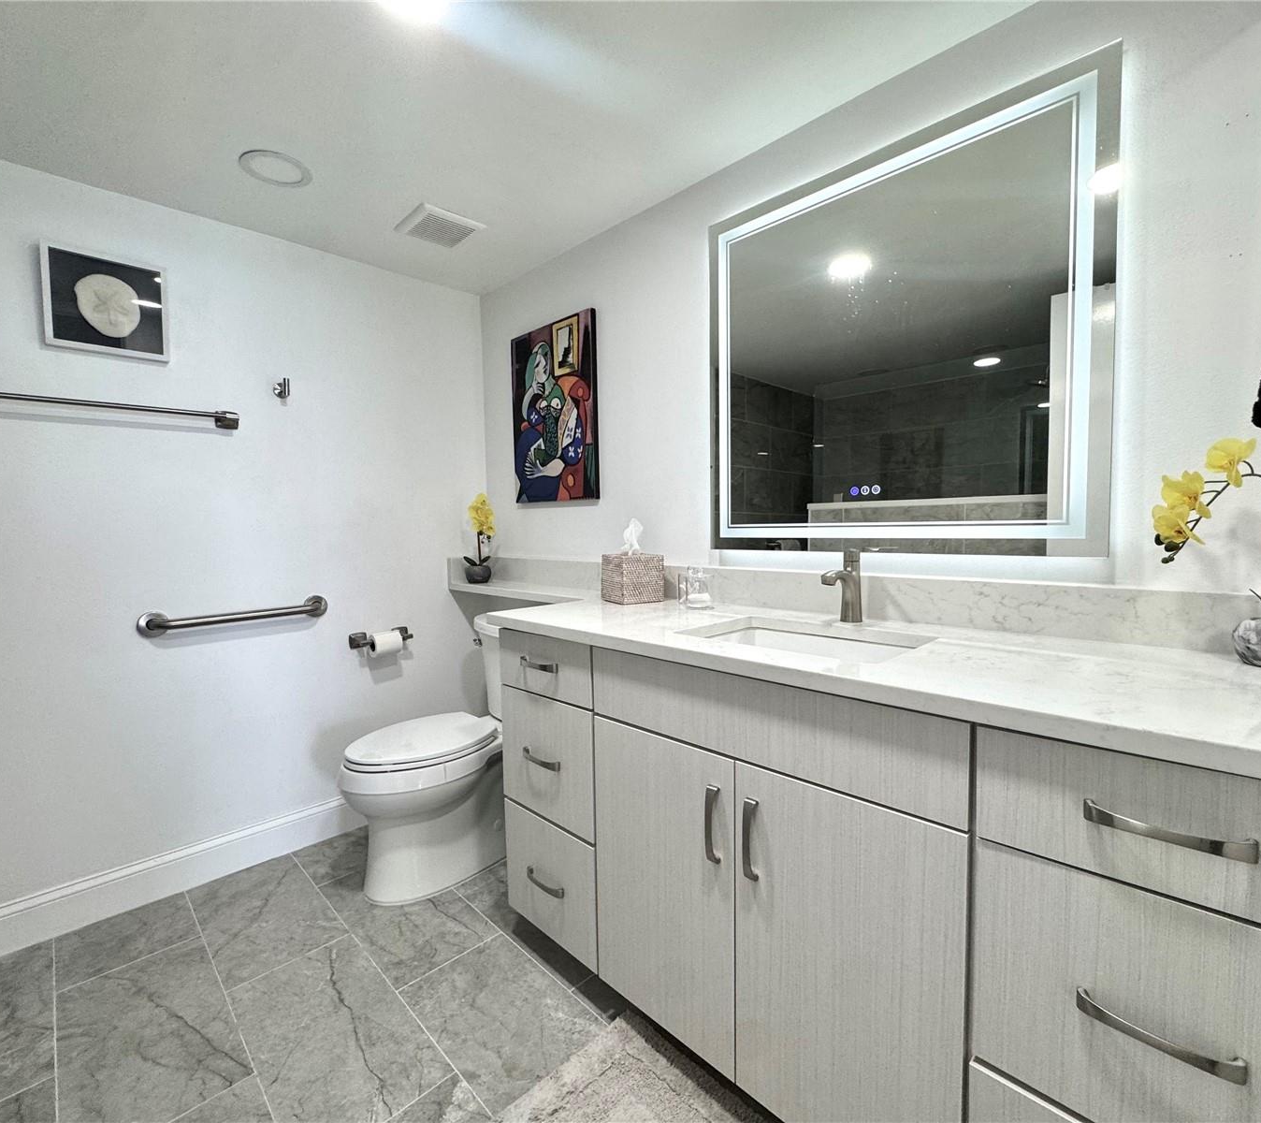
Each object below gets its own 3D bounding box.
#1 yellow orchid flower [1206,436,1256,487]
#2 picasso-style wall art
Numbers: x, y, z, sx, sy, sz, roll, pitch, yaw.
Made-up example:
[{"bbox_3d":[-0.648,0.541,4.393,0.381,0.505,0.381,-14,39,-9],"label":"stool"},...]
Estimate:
[{"bbox_3d":[0.931,-0.154,0.938,0.042,0.075,0.068,-3,4,-31],"label":"yellow orchid flower"},{"bbox_3d":[-0.289,-0.553,2.294,0.030,0.656,0.492,-5,5,-44],"label":"picasso-style wall art"}]

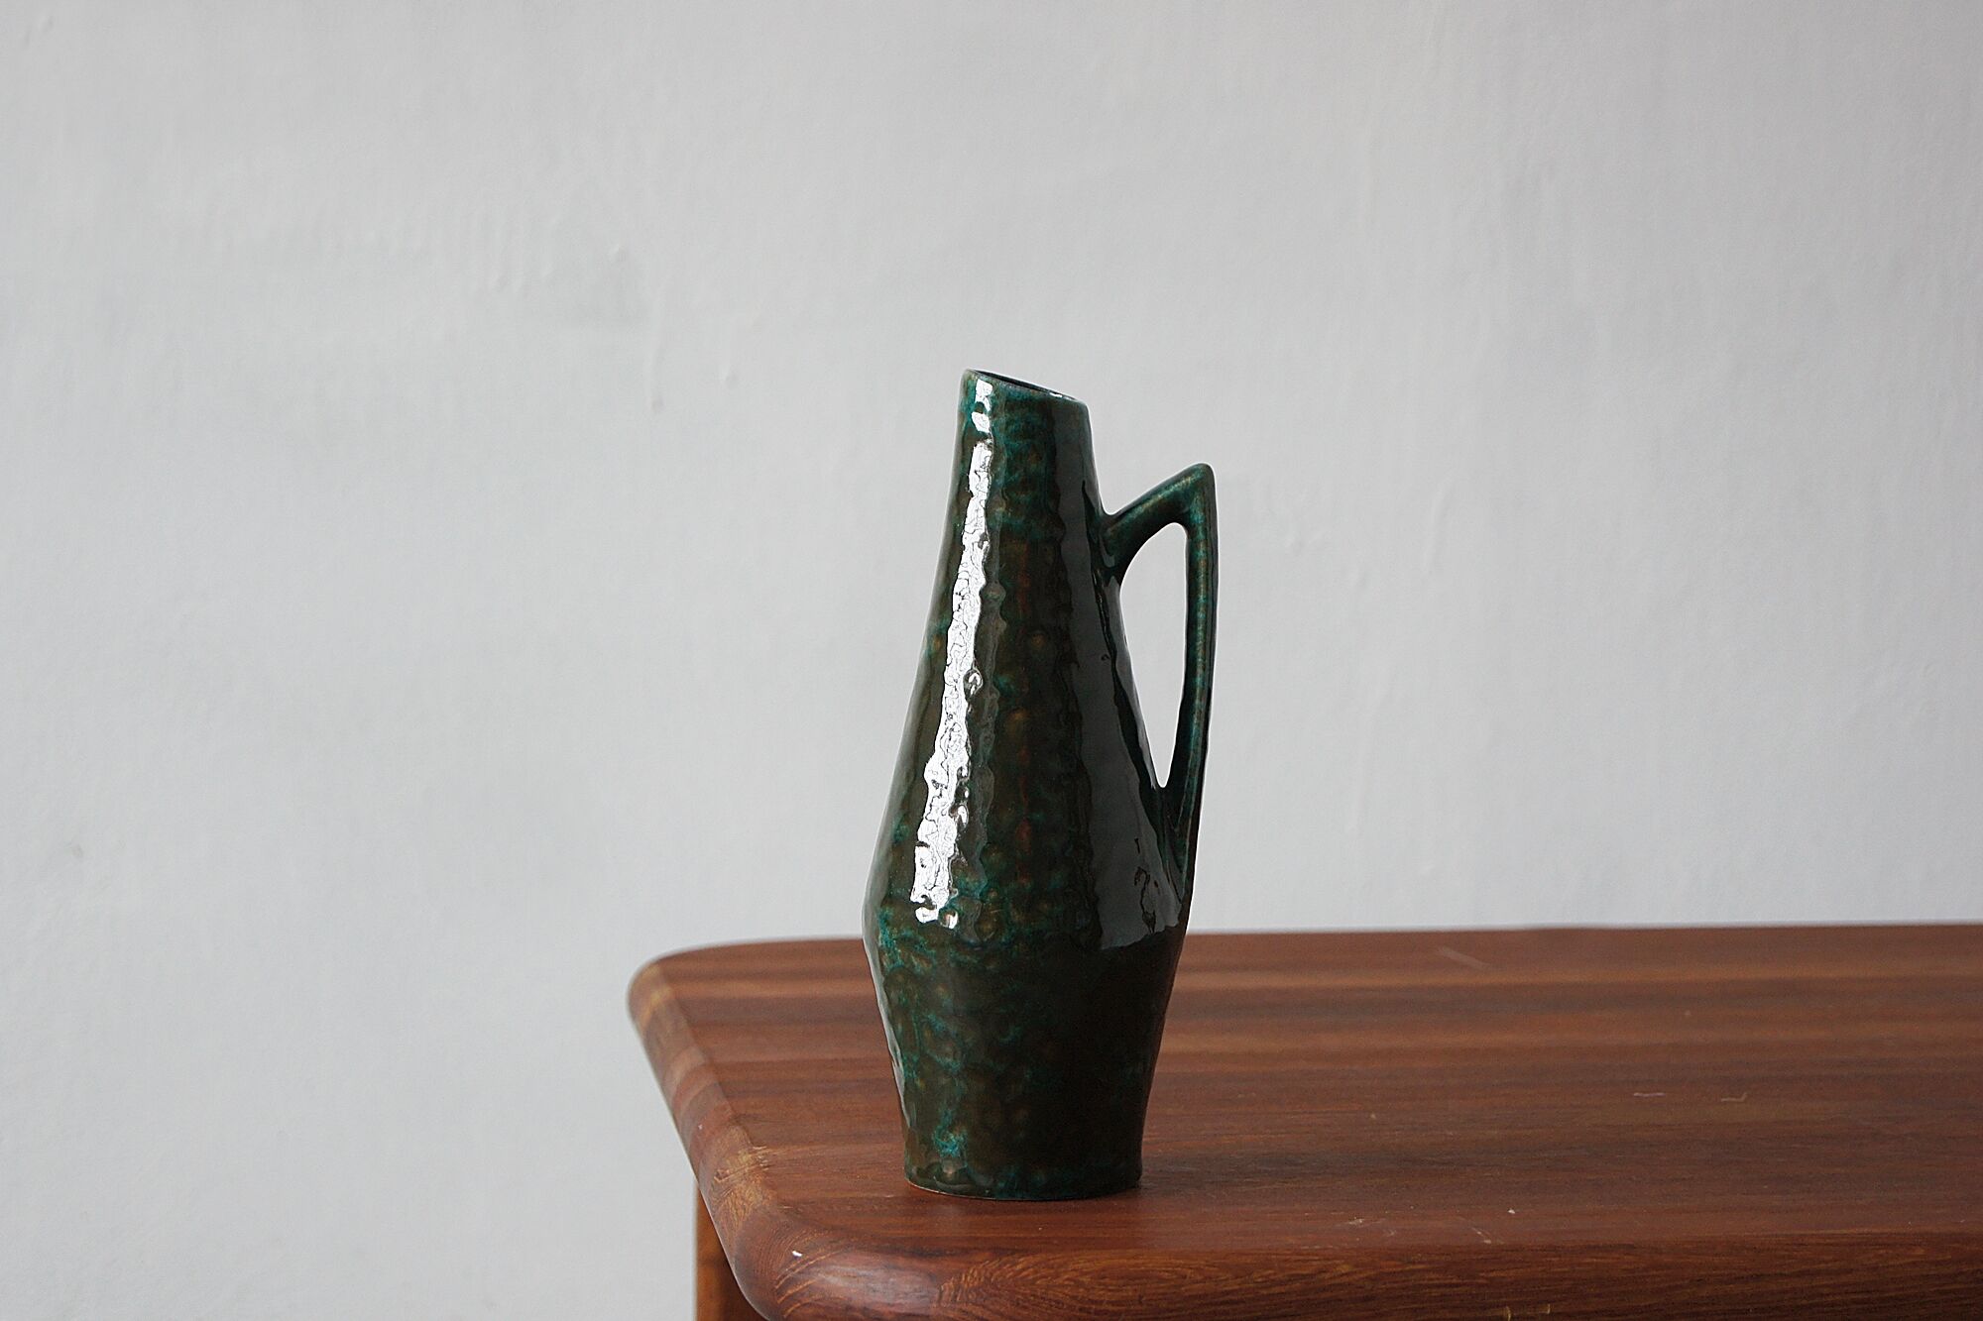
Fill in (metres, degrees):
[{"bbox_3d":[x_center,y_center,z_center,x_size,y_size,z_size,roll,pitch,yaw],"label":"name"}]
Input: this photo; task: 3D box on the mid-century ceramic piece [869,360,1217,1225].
[{"bbox_3d":[0.013,0.032,1.224,0.096,0.220,0.089,1,4,8],"label":"mid-century ceramic piece"}]

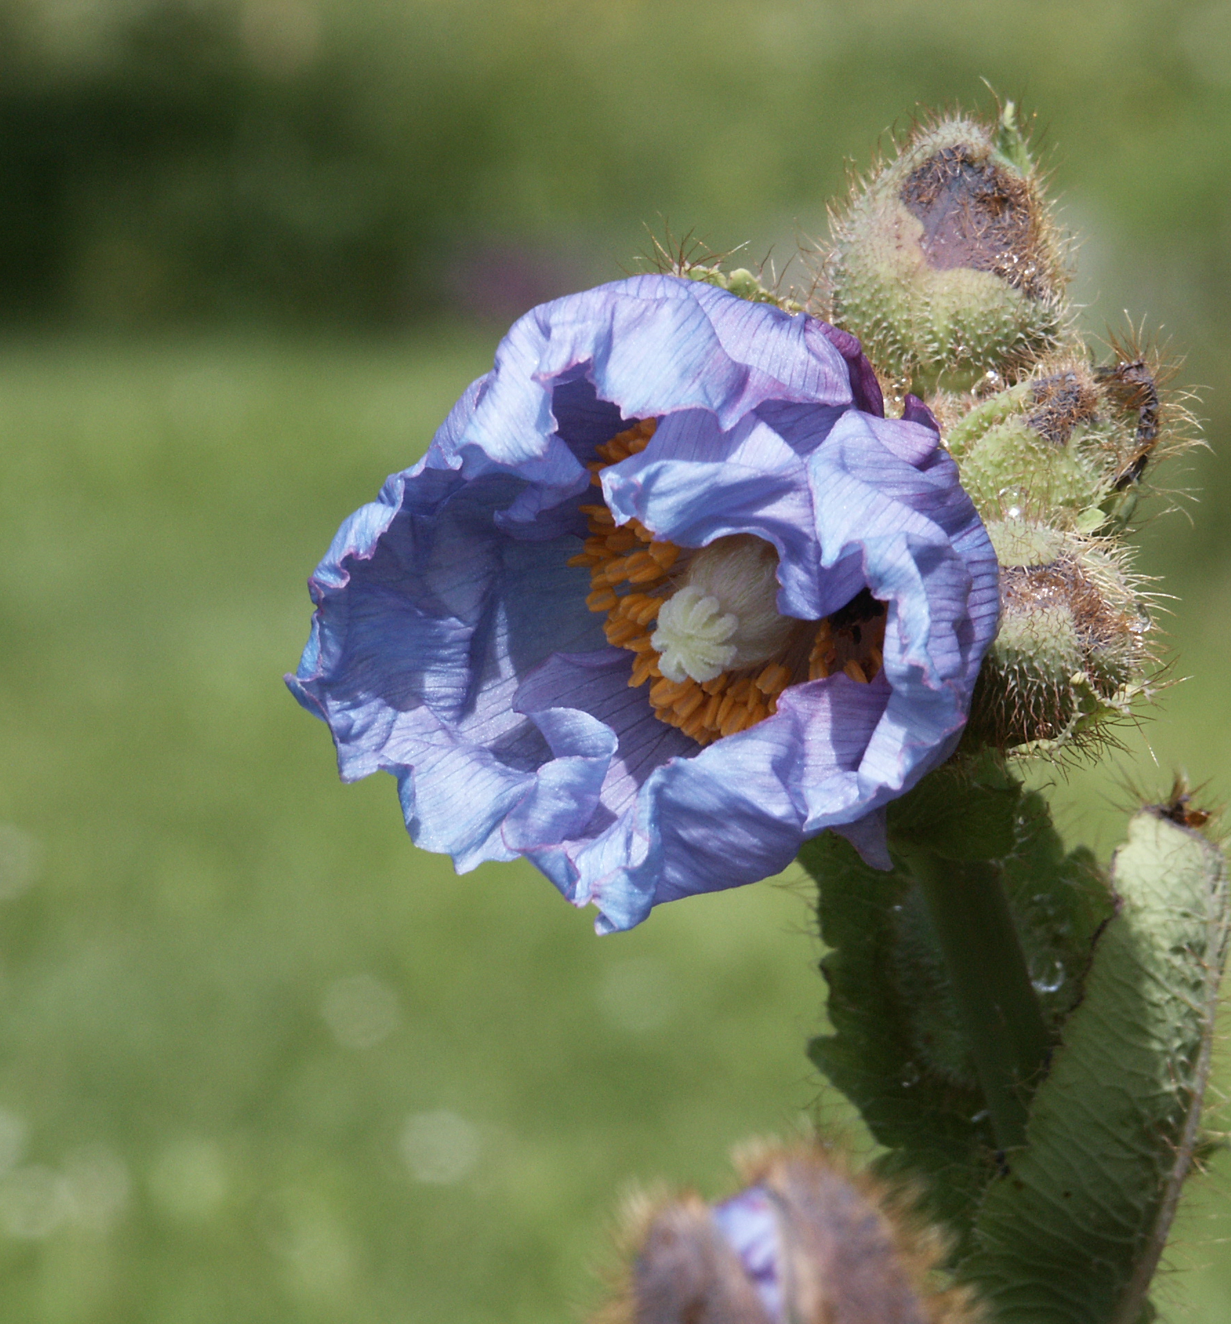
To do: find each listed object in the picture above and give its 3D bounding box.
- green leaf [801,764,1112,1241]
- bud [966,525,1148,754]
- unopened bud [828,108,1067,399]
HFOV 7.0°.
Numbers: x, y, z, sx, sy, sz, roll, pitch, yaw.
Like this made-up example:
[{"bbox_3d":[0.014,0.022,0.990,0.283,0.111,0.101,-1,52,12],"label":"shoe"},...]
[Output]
[{"bbox_3d":[0.038,0.038,1.100,0.034,0.053,0.020,-7,3,0],"label":"green leaf"},{"bbox_3d":[0.048,-0.003,1.095,0.021,0.025,0.021,6,7,0],"label":"bud"},{"bbox_3d":[0.036,-0.044,1.090,0.025,0.030,0.025,3,7,0],"label":"unopened bud"}]

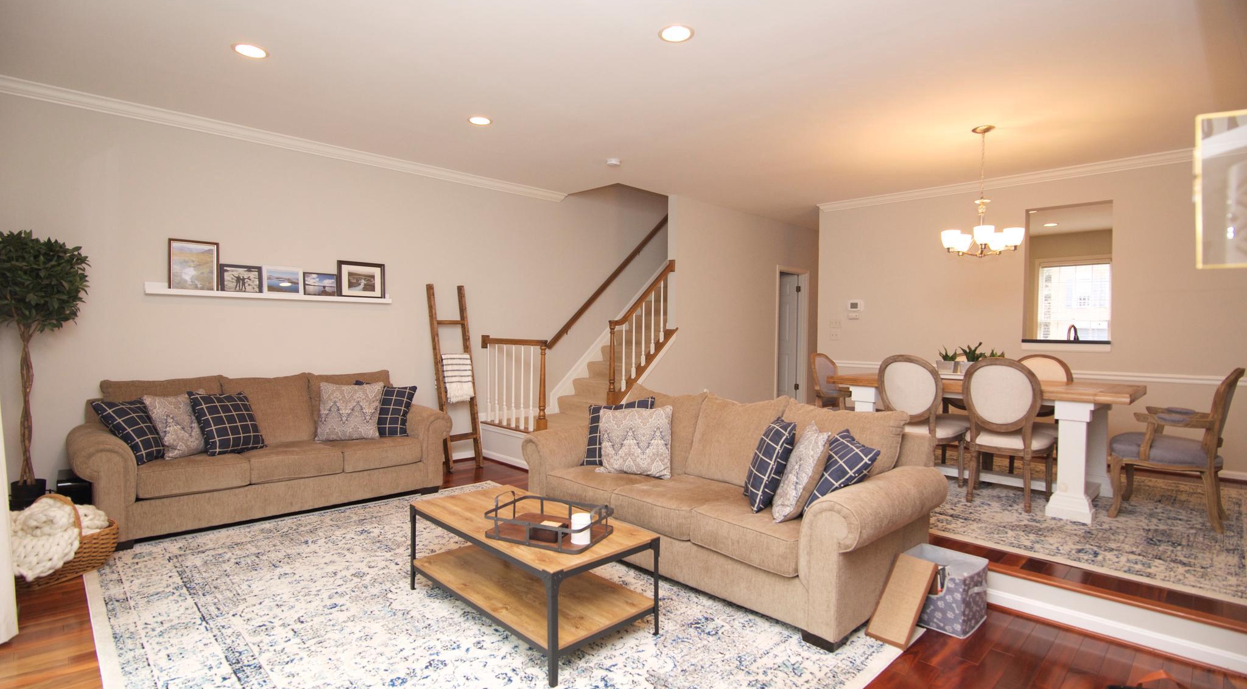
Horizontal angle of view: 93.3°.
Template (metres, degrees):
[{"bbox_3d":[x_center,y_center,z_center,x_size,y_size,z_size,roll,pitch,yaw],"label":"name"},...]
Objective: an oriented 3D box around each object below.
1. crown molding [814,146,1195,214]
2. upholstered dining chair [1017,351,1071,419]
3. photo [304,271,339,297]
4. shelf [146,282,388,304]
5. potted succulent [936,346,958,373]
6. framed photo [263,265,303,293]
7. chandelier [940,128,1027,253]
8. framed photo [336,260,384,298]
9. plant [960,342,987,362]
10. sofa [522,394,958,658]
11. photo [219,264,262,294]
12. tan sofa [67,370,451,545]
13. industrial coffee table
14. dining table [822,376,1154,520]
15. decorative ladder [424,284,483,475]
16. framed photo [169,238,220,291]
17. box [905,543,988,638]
[{"bbox_3d":[3.618,-1.604,5.968,0.085,0.085,3.580,0,2,-43],"label":"crown molding"},{"bbox_3d":[3.223,0.580,4.668,0.580,1.000,0.500,0,2,-43],"label":"upholstered dining chair"},{"bbox_3d":[-2.620,-0.507,5.097,0.270,0.212,0.020,0,-5,-43],"label":"photo"},{"bbox_3d":[-2.839,-0.414,4.920,1.810,0.095,0.100,-1,2,-45],"label":"shelf"},{"bbox_3d":[2.606,0.129,4.750,0.135,0.206,0.135,-1,2,-45],"label":"potted succulent"},{"bbox_3d":[-2.834,-0.520,4.899,0.293,0.237,0.020,0,-5,-43],"label":"framed photo"},{"bbox_3d":[2.745,-1.152,4.504,0.550,0.968,0.550,0,2,-43],"label":"chandelier"},{"bbox_3d":[-2.382,-0.578,5.358,0.430,0.335,0.030,-1,-6,-45],"label":"framed photo"},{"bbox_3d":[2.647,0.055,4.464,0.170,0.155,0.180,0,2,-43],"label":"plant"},{"bbox_3d":[0.493,0.819,3.655,1.010,0.960,2.400,-1,2,-45],"label":"sofa"},{"bbox_3d":[-3.049,-0.513,4.702,0.291,0.235,0.020,0,-5,-43],"label":"photo"},{"bbox_3d":[-2.612,0.725,4.484,2.350,0.975,0.960,0,2,-43],"label":"tan sofa"},{"bbox_3d":[-0.480,1.081,2.893,0.605,0.453,1.200,-1,2,-45],"label":"industrial coffee table"},{"bbox_3d":[2.735,0.700,4.586,1.080,0.815,1.930,-1,2,-45],"label":"dining table"},{"bbox_3d":[-1.684,0.318,5.868,0.400,1.850,0.090,-2,-7,-45],"label":"decorative ladder"},{"bbox_3d":[-3.272,-0.593,4.494,0.315,0.390,0.020,0,-3,-43],"label":"framed photo"},{"bbox_3d":[1.558,1.186,2.863,0.300,0.285,0.295,-1,2,-45],"label":"box"}]

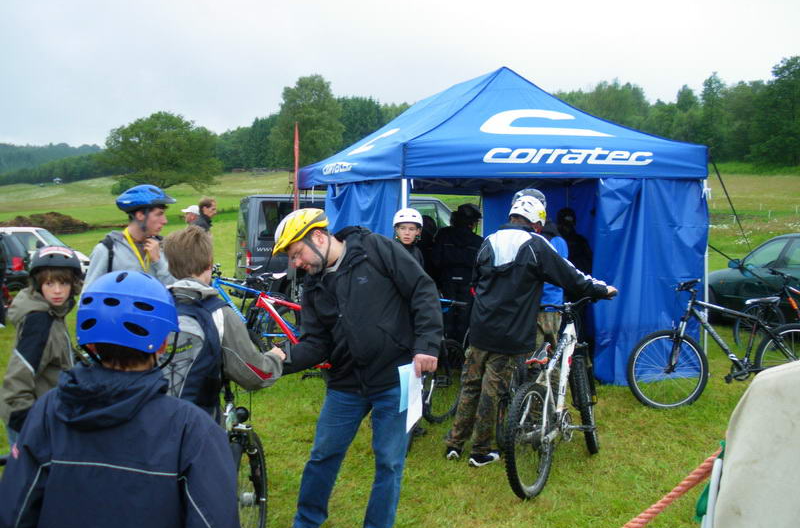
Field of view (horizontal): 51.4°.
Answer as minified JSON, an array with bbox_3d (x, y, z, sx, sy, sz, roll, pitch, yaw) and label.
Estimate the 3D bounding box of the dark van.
[{"bbox_3d":[-0.547,-0.369,15.863,4.800,1.920,1.900,-2,5,-18],"label":"dark van"}]

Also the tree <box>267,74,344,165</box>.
[{"bbox_3d":[-17.991,-26.803,158.398,14.231,18.281,13.519,-1,4,-6],"label":"tree"}]

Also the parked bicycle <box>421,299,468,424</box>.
[{"bbox_3d":[0.136,0.775,5.957,0.600,1.020,1.700,1,5,18],"label":"parked bicycle"}]

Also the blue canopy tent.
[{"bbox_3d":[0.697,-0.643,10.434,3.020,3.130,6.000,-2,5,-15],"label":"blue canopy tent"}]

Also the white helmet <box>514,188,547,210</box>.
[{"bbox_3d":[0.966,-0.457,6.184,0.220,0.180,0.270,1,5,15],"label":"white helmet"}]

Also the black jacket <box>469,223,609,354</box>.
[{"bbox_3d":[0.894,0.166,5.409,0.880,0.860,0.450,1,5,22],"label":"black jacket"}]

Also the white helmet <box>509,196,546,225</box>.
[{"bbox_3d":[0.837,-0.343,5.440,0.220,0.190,0.270,2,5,25],"label":"white helmet"}]

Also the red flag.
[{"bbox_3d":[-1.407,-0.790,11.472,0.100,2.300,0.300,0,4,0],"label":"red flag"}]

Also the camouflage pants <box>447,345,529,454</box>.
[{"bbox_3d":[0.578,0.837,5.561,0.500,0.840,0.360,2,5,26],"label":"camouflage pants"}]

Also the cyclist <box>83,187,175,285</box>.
[{"bbox_3d":[-1.393,0.505,4.401,0.450,1.802,0.550,3,5,35],"label":"cyclist"}]

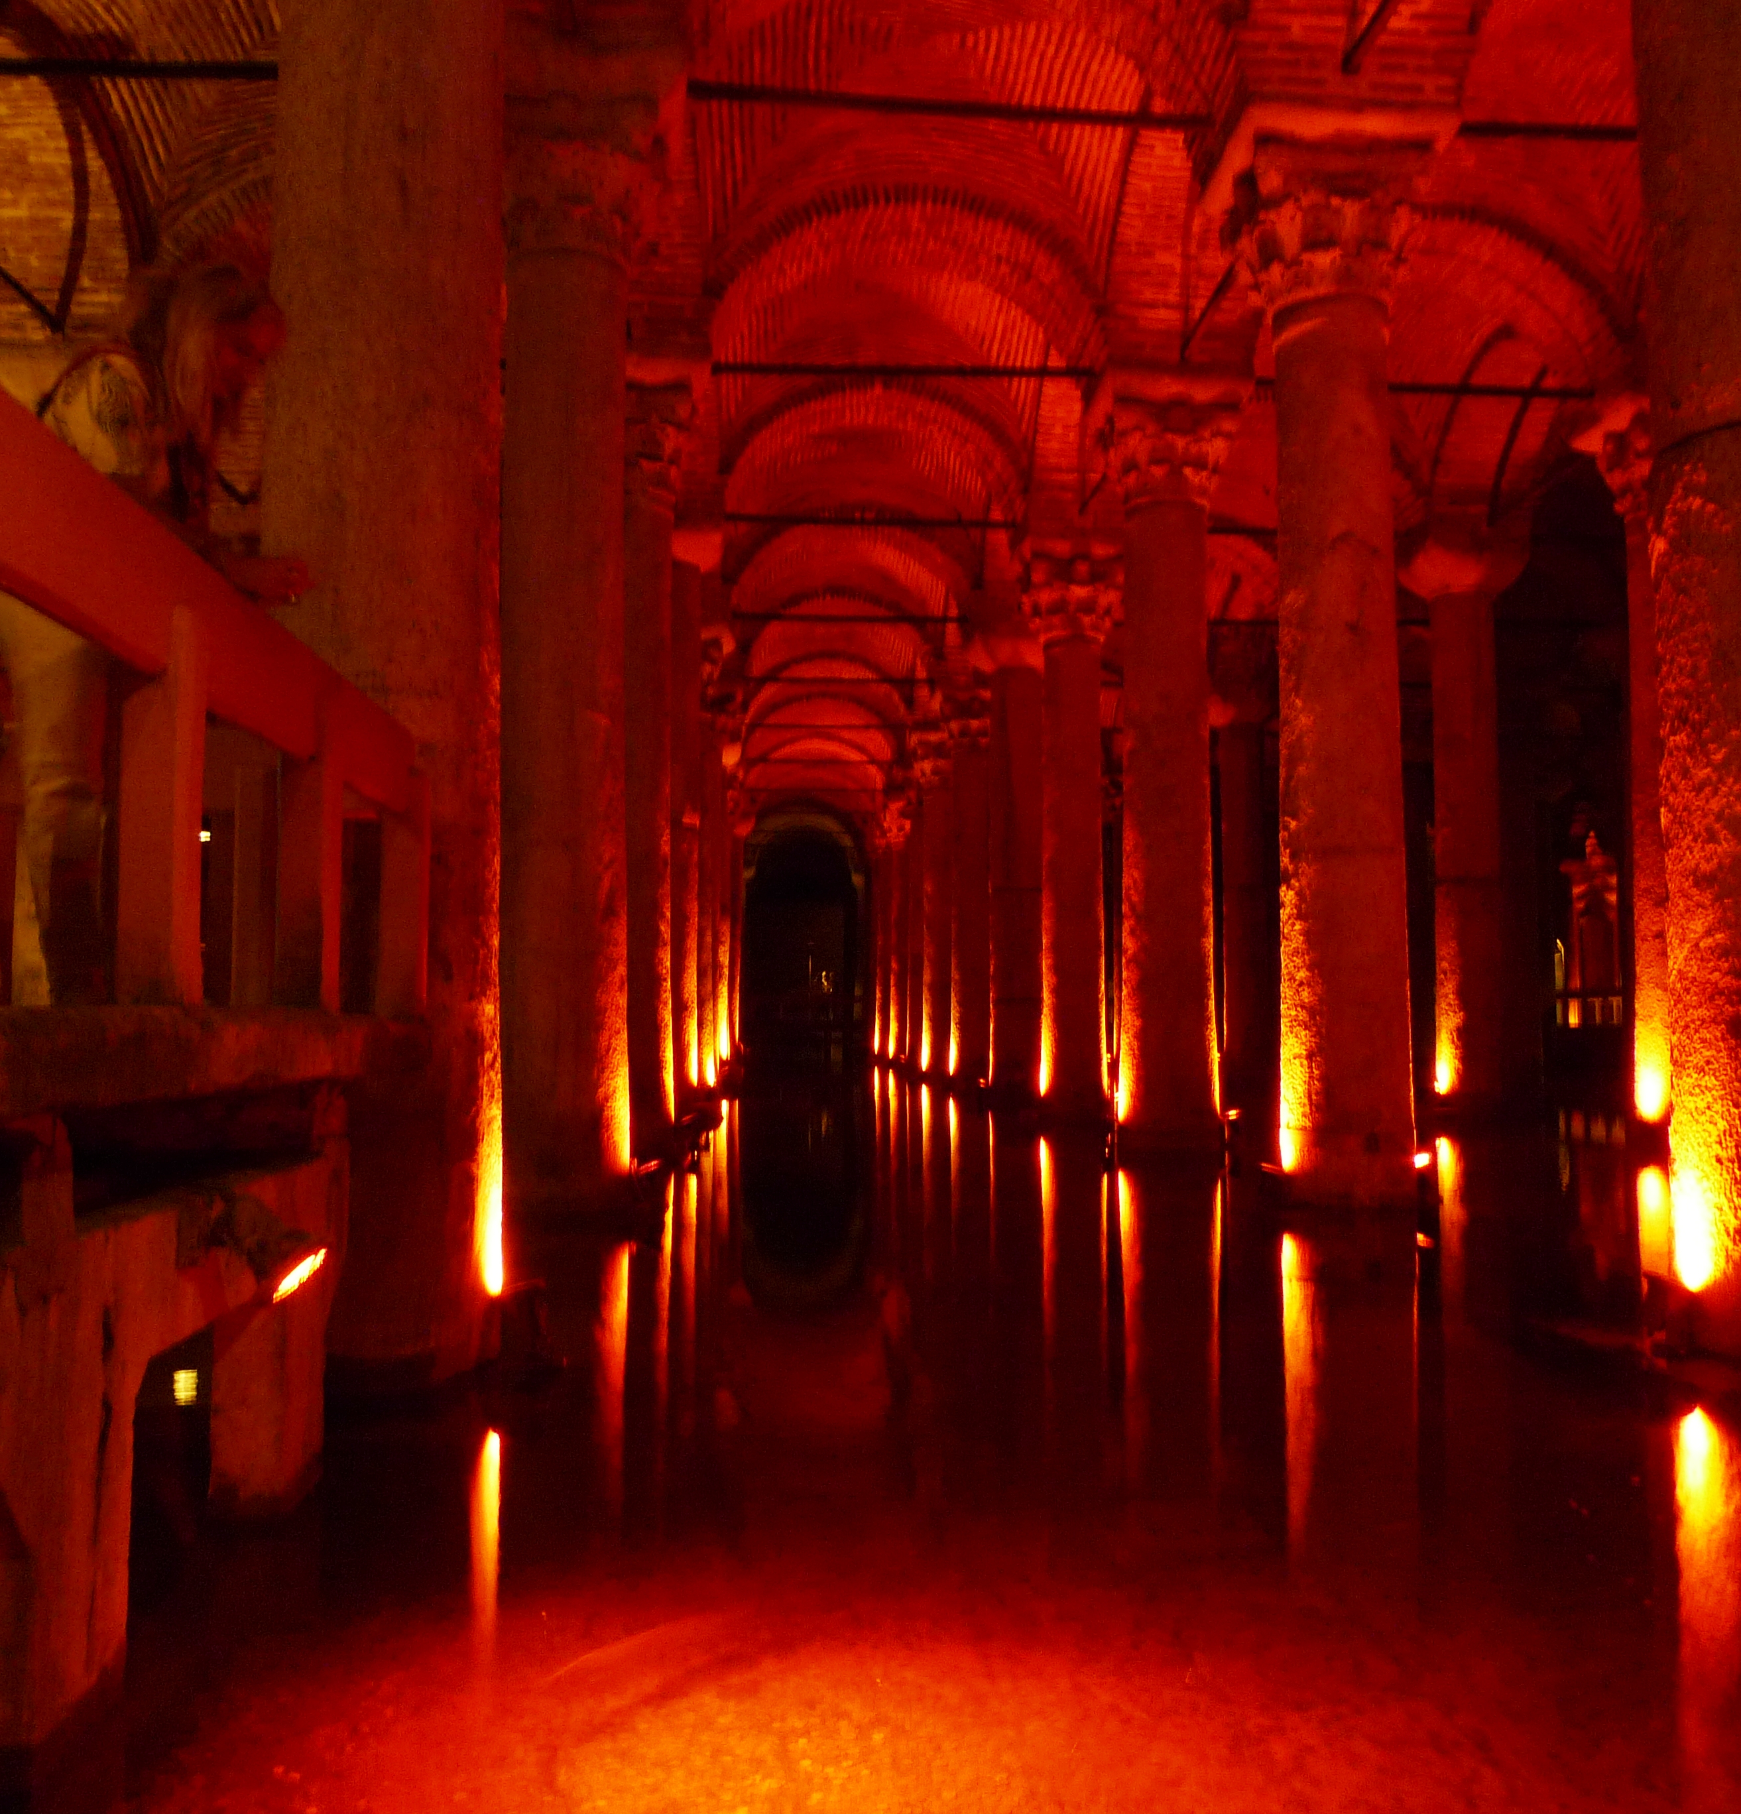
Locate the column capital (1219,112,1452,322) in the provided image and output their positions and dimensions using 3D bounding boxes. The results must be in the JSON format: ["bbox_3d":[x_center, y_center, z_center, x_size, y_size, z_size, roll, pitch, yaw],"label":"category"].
[{"bbox_3d":[3.075,-4.488,11.343,1.220,1.130,1.220,0,-4,-3],"label":"column capital"}]

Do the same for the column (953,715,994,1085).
[{"bbox_3d":[1.879,-0.102,30.135,1.080,6.550,1.080,0,-4,-3],"label":"column"}]

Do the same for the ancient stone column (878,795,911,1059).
[{"bbox_3d":[0.981,0.527,44.407,1.080,7.210,1.080,0,-4,-3],"label":"ancient stone column"}]

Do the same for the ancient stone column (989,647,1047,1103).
[{"bbox_3d":[2.214,-0.499,25.392,1.080,6.710,1.080,0,-4,-3],"label":"ancient stone column"}]

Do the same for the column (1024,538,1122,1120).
[{"bbox_3d":[2.467,-0.955,20.648,1.080,6.990,1.080,0,-4,-3],"label":"column"}]

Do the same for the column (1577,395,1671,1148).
[{"bbox_3d":[7.701,-1.286,16.163,1.100,6.980,1.100,0,-4,-3],"label":"column"}]

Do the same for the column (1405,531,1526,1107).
[{"bbox_3d":[7.408,-1.135,20.925,1.060,7.320,1.060,0,-4,-3],"label":"column"}]

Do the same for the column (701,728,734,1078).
[{"bbox_3d":[-3.289,-0.057,34.537,1.080,7.120,1.080,0,-4,-3],"label":"column"}]

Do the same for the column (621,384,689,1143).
[{"bbox_3d":[-2.269,-1.266,15.523,1.150,6.990,1.150,0,-4,-3],"label":"column"}]

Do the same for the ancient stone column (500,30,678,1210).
[{"bbox_3d":[-1.934,-1.738,10.785,1.250,7.290,1.250,0,-4,-3],"label":"ancient stone column"}]

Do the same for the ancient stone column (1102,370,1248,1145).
[{"bbox_3d":[2.778,-1.363,15.905,1.100,7.160,1.100,0,-4,-3],"label":"ancient stone column"}]

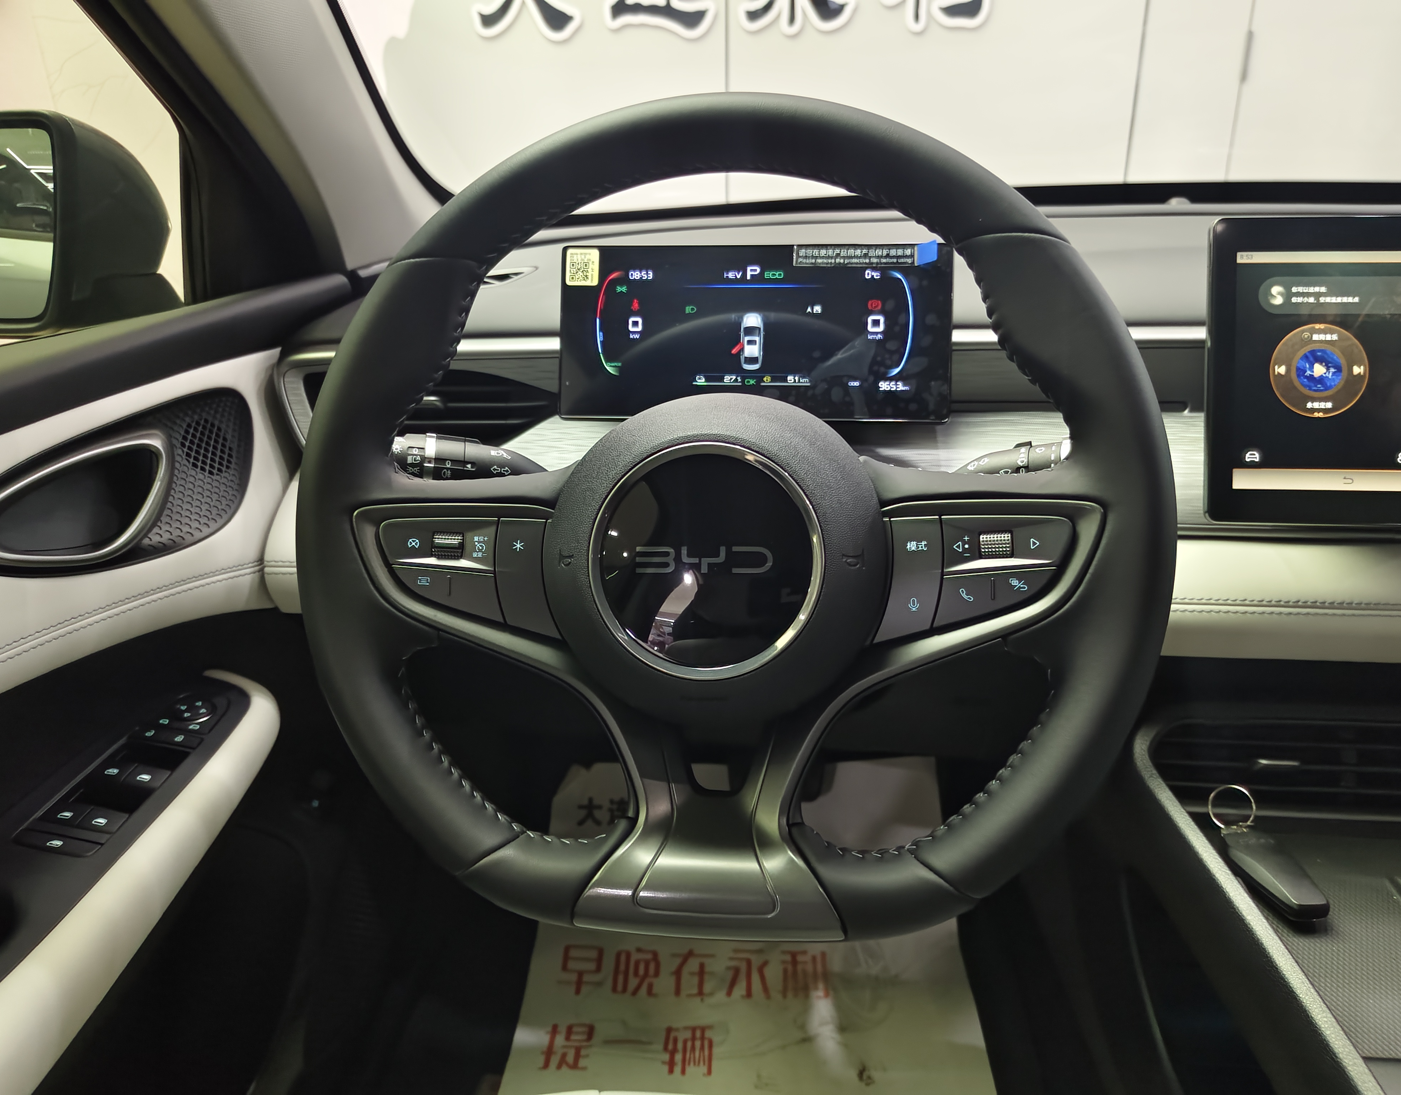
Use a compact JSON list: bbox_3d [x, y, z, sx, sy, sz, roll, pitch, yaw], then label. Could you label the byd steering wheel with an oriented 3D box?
[{"bbox_3d":[0.008,-0.015,0.457,0.375,0.362,0.090,0,-3,8],"label":"byd steering wheel"}]

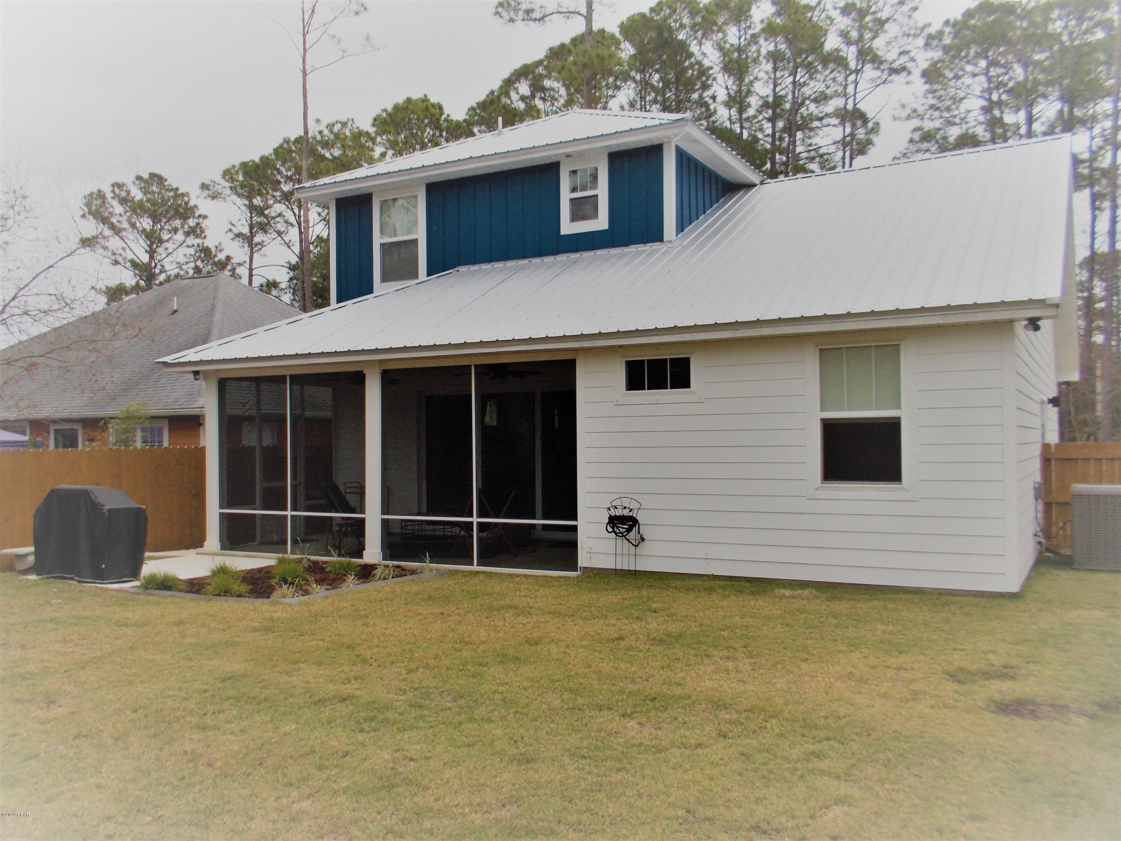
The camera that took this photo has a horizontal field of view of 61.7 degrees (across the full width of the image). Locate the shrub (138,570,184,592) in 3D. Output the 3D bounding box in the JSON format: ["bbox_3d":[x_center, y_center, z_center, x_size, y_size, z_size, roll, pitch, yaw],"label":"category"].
[{"bbox_3d":[-4.683,1.870,11.023,0.538,0.213,0.538,-2,-2,30],"label":"shrub"}]

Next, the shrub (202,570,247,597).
[{"bbox_3d":[-3.759,1.816,10.507,0.494,0.271,0.494,-2,-2,30],"label":"shrub"}]

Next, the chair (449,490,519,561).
[{"bbox_3d":[-1.127,1.446,13.354,0.740,0.930,0.800,0,-2,-31],"label":"chair"}]

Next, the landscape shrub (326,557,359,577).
[{"bbox_3d":[-2.786,1.865,12.017,0.413,0.222,0.413,-1,-1,0],"label":"landscape shrub"}]

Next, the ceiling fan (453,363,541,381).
[{"bbox_3d":[-0.940,-0.771,13.890,1.320,0.340,1.320,-2,-2,30],"label":"ceiling fan"}]

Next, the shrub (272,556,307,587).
[{"bbox_3d":[-3.233,1.786,11.180,0.394,0.350,0.394,-1,-1,0],"label":"shrub"}]

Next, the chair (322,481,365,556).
[{"bbox_3d":[-3.110,1.446,13.898,0.740,1.020,0.600,-1,-2,23],"label":"chair"}]

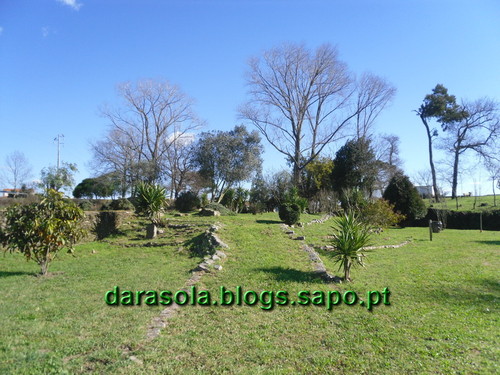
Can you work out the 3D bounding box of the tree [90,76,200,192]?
[{"bbox_3d":[-9.632,-4.698,38.000,10.340,11.090,9.100,0,-1,0],"label":"tree"}]

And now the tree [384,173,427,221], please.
[{"bbox_3d":[8.596,0.584,22.500,2.450,2.840,2.330,0,-1,0],"label":"tree"}]

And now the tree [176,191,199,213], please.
[{"bbox_3d":[-3.555,0.825,23.000,1.480,1.310,1.400,0,-1,0],"label":"tree"}]

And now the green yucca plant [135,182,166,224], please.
[{"bbox_3d":[-3.322,0.568,13.500,1.070,1.470,1.010,0,-1,0],"label":"green yucca plant"}]

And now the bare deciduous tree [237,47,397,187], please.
[{"bbox_3d":[5.508,-5.549,33.000,12.570,12.570,10.680,0,-1,0],"label":"bare deciduous tree"}]

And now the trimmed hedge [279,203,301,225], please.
[{"bbox_3d":[1.563,1.048,16.000,0.870,0.910,0.840,0,-1,0],"label":"trimmed hedge"}]

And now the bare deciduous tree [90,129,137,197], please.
[{"bbox_3d":[-14.177,-2.493,42.000,4.780,7.270,4.540,0,-1,0],"label":"bare deciduous tree"}]

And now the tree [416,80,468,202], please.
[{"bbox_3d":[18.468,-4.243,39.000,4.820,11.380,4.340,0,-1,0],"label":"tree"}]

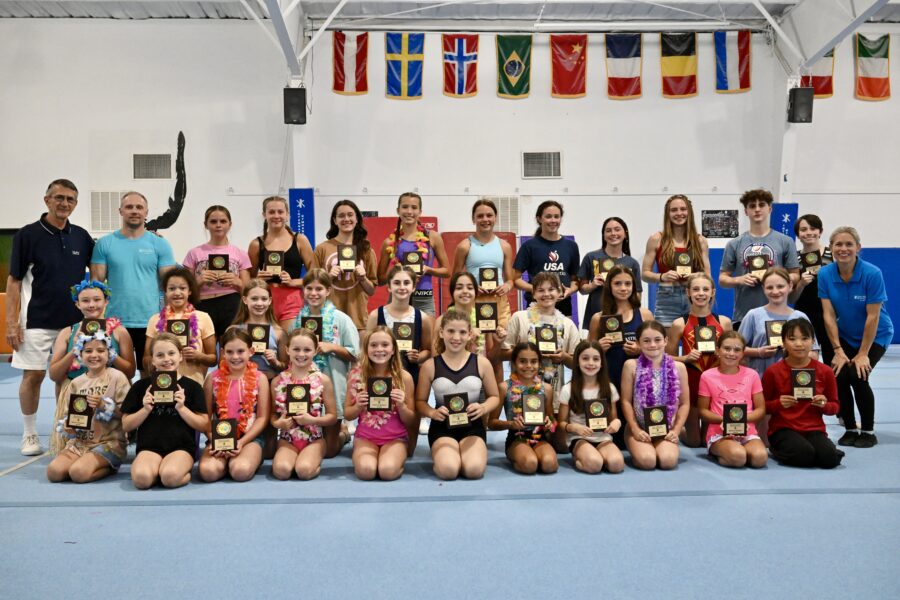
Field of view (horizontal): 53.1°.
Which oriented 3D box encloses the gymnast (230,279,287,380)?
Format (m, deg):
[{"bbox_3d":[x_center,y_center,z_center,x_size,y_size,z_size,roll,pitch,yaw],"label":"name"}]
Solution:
[{"bbox_3d":[-1.193,0.417,5.626,0.400,1.100,0.550,-1,1,-3],"label":"gymnast"}]

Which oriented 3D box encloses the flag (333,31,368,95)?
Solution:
[{"bbox_3d":[-1.812,-4.323,16.414,0.652,1.188,0.060,0,1,-2],"label":"flag"}]

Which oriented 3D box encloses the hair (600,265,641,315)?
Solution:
[{"bbox_3d":[1.042,-0.061,5.500,0.240,0.310,0.220,0,1,6],"label":"hair"}]

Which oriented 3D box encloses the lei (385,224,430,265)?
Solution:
[{"bbox_3d":[-0.290,-0.352,6.150,0.310,0.330,0.220,0,1,-1],"label":"lei"}]

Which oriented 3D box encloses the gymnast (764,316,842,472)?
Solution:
[{"bbox_3d":[2.080,0.525,5.300,0.450,0.830,0.560,0,1,12],"label":"gymnast"}]

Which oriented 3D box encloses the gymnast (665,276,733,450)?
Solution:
[{"bbox_3d":[1.600,0.385,5.800,0.420,1.110,0.520,0,1,9],"label":"gymnast"}]

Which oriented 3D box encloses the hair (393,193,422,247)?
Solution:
[{"bbox_3d":[-0.291,-0.554,6.190,0.204,0.373,0.220,0,1,-1],"label":"hair"}]

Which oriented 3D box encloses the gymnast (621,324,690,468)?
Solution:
[{"bbox_3d":[1.190,0.535,5.214,0.410,0.810,0.520,0,1,11],"label":"gymnast"}]

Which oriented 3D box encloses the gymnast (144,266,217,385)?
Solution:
[{"bbox_3d":[-1.650,0.380,5.520,0.430,1.170,0.500,-1,1,-9],"label":"gymnast"}]

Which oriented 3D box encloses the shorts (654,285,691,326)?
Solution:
[{"bbox_3d":[1.641,0.044,6.550,0.310,0.310,0.230,0,1,10],"label":"shorts"}]

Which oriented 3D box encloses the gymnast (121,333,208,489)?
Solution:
[{"bbox_3d":[-1.531,0.573,4.814,0.460,0.770,0.520,0,1,-11],"label":"gymnast"}]

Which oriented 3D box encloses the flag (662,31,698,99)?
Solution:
[{"bbox_3d":[4.131,-4.221,16.200,0.670,1.180,0.060,0,1,-2],"label":"flag"}]

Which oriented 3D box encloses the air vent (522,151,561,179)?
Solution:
[{"bbox_3d":[1.680,-2.488,16.522,0.773,0.533,0.080,0,1,-2],"label":"air vent"}]

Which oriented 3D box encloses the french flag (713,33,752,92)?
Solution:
[{"bbox_3d":[5.217,-4.400,16.630,0.685,1.163,0.060,0,1,-2],"label":"french flag"}]

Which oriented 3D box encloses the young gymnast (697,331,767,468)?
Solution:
[{"bbox_3d":[1.659,0.562,5.265,0.410,0.750,0.500,0,1,9],"label":"young gymnast"}]

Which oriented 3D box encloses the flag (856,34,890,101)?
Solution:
[{"bbox_3d":[7.271,-3.992,15.450,0.600,1.120,0.090,0,1,-3],"label":"flag"}]

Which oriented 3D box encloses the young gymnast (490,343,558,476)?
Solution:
[{"bbox_3d":[0.432,0.599,5.169,0.370,0.723,0.540,-1,1,-3],"label":"young gymnast"}]

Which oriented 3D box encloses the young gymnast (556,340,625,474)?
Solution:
[{"bbox_3d":[0.805,0.598,5.180,0.380,0.730,0.500,0,1,-2],"label":"young gymnast"}]

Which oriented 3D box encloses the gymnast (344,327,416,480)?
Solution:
[{"bbox_3d":[-0.386,0.545,4.974,0.400,0.810,0.520,0,1,-3],"label":"gymnast"}]

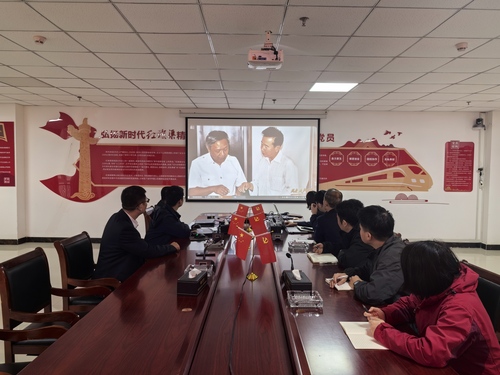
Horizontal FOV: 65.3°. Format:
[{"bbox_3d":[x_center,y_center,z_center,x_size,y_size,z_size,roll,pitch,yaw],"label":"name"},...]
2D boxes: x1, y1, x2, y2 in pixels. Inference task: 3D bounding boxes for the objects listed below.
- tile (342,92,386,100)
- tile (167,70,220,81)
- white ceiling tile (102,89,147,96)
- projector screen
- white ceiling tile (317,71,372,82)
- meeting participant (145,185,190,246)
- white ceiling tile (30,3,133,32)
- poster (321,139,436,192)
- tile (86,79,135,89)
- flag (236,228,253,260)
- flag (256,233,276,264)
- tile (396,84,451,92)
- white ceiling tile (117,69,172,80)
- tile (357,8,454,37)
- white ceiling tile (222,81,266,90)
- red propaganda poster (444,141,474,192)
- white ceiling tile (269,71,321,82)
[{"bbox_3d":[1.735,-1.410,5.961,0.600,0.030,0.600,1,3,0],"label":"tile"},{"bbox_3d":[-0.659,-1.372,4.727,0.600,0.020,0.600,1,3,0],"label":"tile"},{"bbox_3d":[-1.868,-1.446,5.896,0.600,0.020,0.600,1,3,0],"label":"white ceiling tile"},{"bbox_3d":[0.050,-0.503,7.404,2.520,1.600,0.050,1,3,0],"label":"projector screen"},{"bbox_3d":[1.142,-1.344,4.739,0.600,0.020,0.590,1,3,-1],"label":"white ceiling tile"},{"bbox_3d":[-0.880,0.640,4.335,0.700,1.290,0.550,-1,4,-31],"label":"meeting participant"},{"bbox_3d":[-1.246,-1.293,2.955,0.600,0.020,0.600,1,3,0],"label":"white ceiling tile"},{"bbox_3d":[2.367,-0.422,7.396,2.280,1.020,0.030,1,3,0],"label":"poster"},{"bbox_3d":[-1.863,-1.417,5.307,0.600,0.020,0.600,1,3,0],"label":"tile"},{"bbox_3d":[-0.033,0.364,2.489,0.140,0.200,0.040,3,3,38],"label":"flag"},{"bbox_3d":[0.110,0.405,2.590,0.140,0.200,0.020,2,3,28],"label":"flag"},{"bbox_3d":[2.337,-1.355,5.333,0.600,0.020,0.590,1,3,-1],"label":"tile"},{"bbox_3d":[-1.257,-1.385,4.741,0.600,0.030,0.600,1,3,0],"label":"white ceiling tile"},{"bbox_3d":[1.155,-1.255,2.961,0.600,0.030,0.600,1,3,0],"label":"tile"},{"bbox_3d":[-0.061,-1.401,5.349,0.600,0.030,0.600,1,3,0],"label":"white ceiling tile"},{"bbox_3d":[3.949,-0.389,7.346,0.555,0.964,0.020,1,3,-1],"label":"red propaganda poster"},{"bbox_3d":[0.541,-1.356,4.737,0.600,0.020,0.600,1,3,0],"label":"white ceiling tile"}]

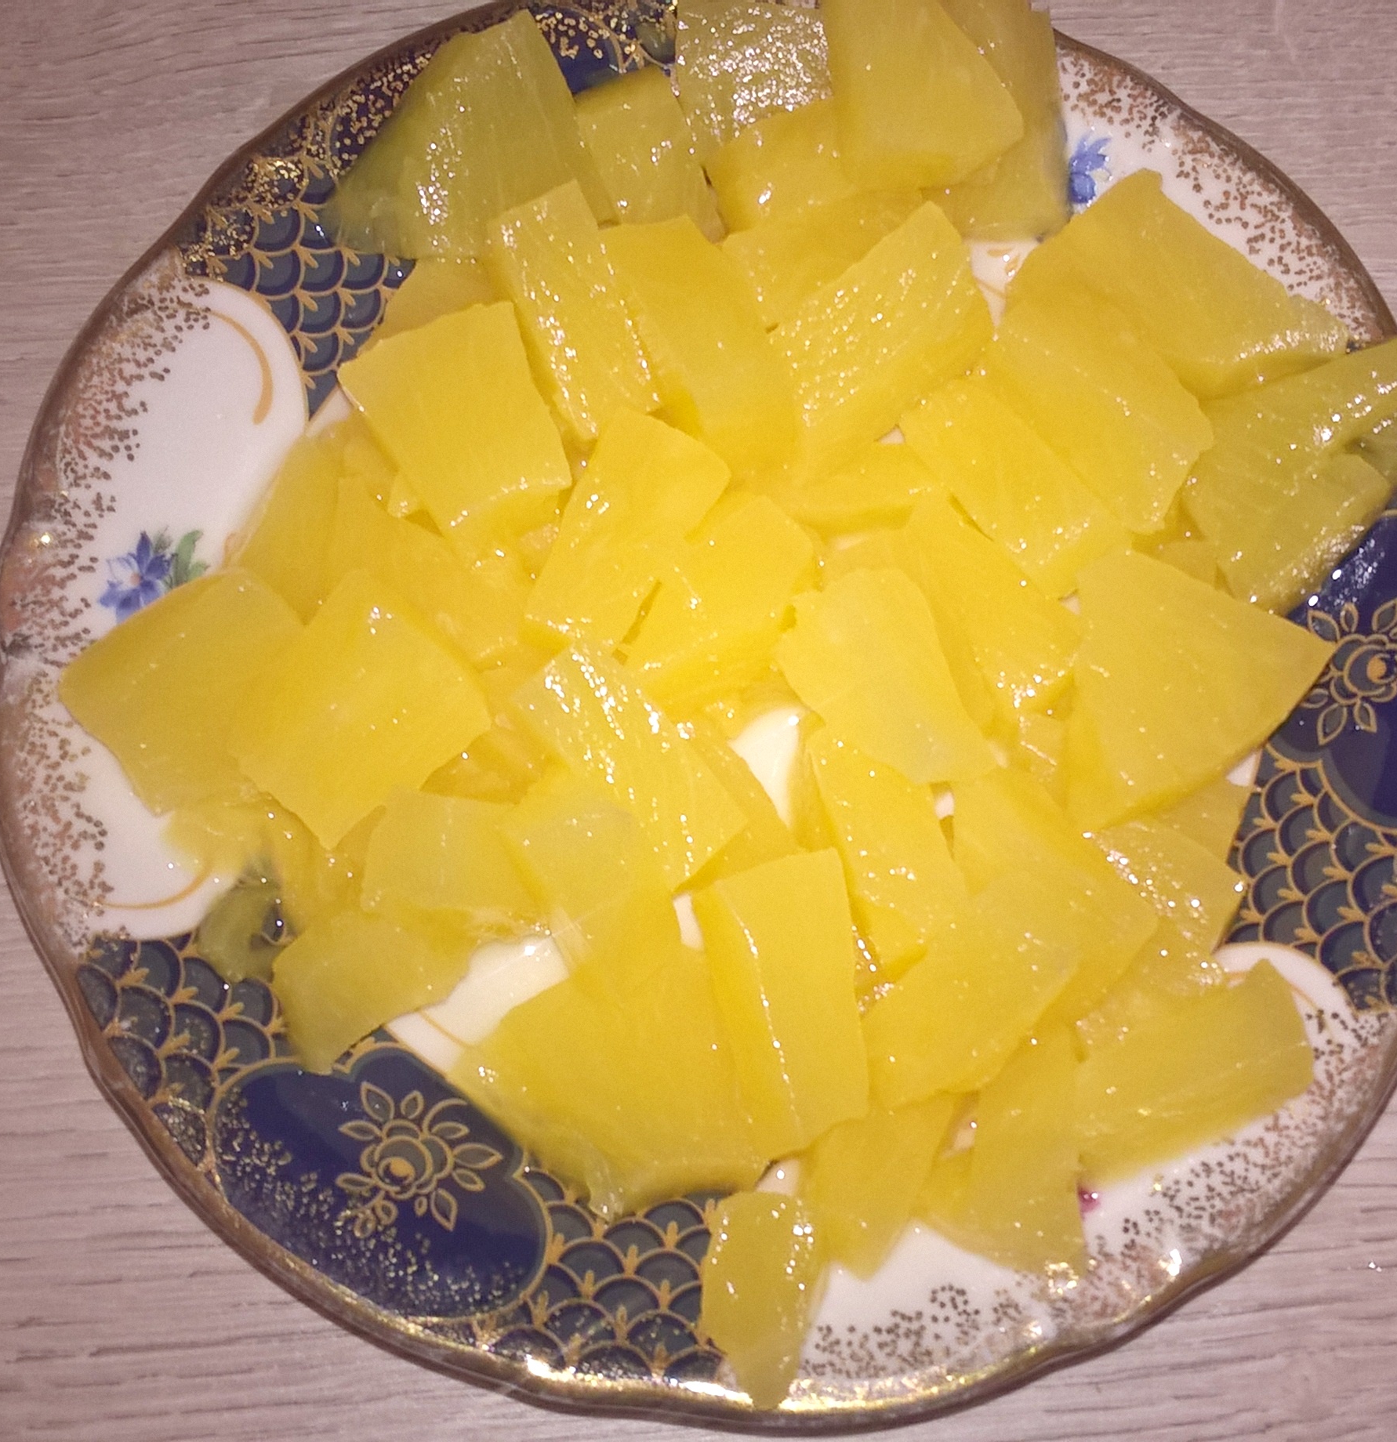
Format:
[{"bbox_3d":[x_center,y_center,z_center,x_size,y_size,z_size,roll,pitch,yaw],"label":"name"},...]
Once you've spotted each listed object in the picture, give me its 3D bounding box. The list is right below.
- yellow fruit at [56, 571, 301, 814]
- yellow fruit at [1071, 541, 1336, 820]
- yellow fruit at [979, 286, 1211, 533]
[{"bbox_3d":[-0.061,-0.003,0.258,0.029,0.012,0.021,-38,82,-15],"label":"yellow fruit"},{"bbox_3d":[0.062,-0.002,0.255,0.031,0.012,0.036,7,76,8],"label":"yellow fruit"},{"bbox_3d":[0.053,-0.040,0.266,0.016,0.012,0.035,-38,78,-8],"label":"yellow fruit"}]

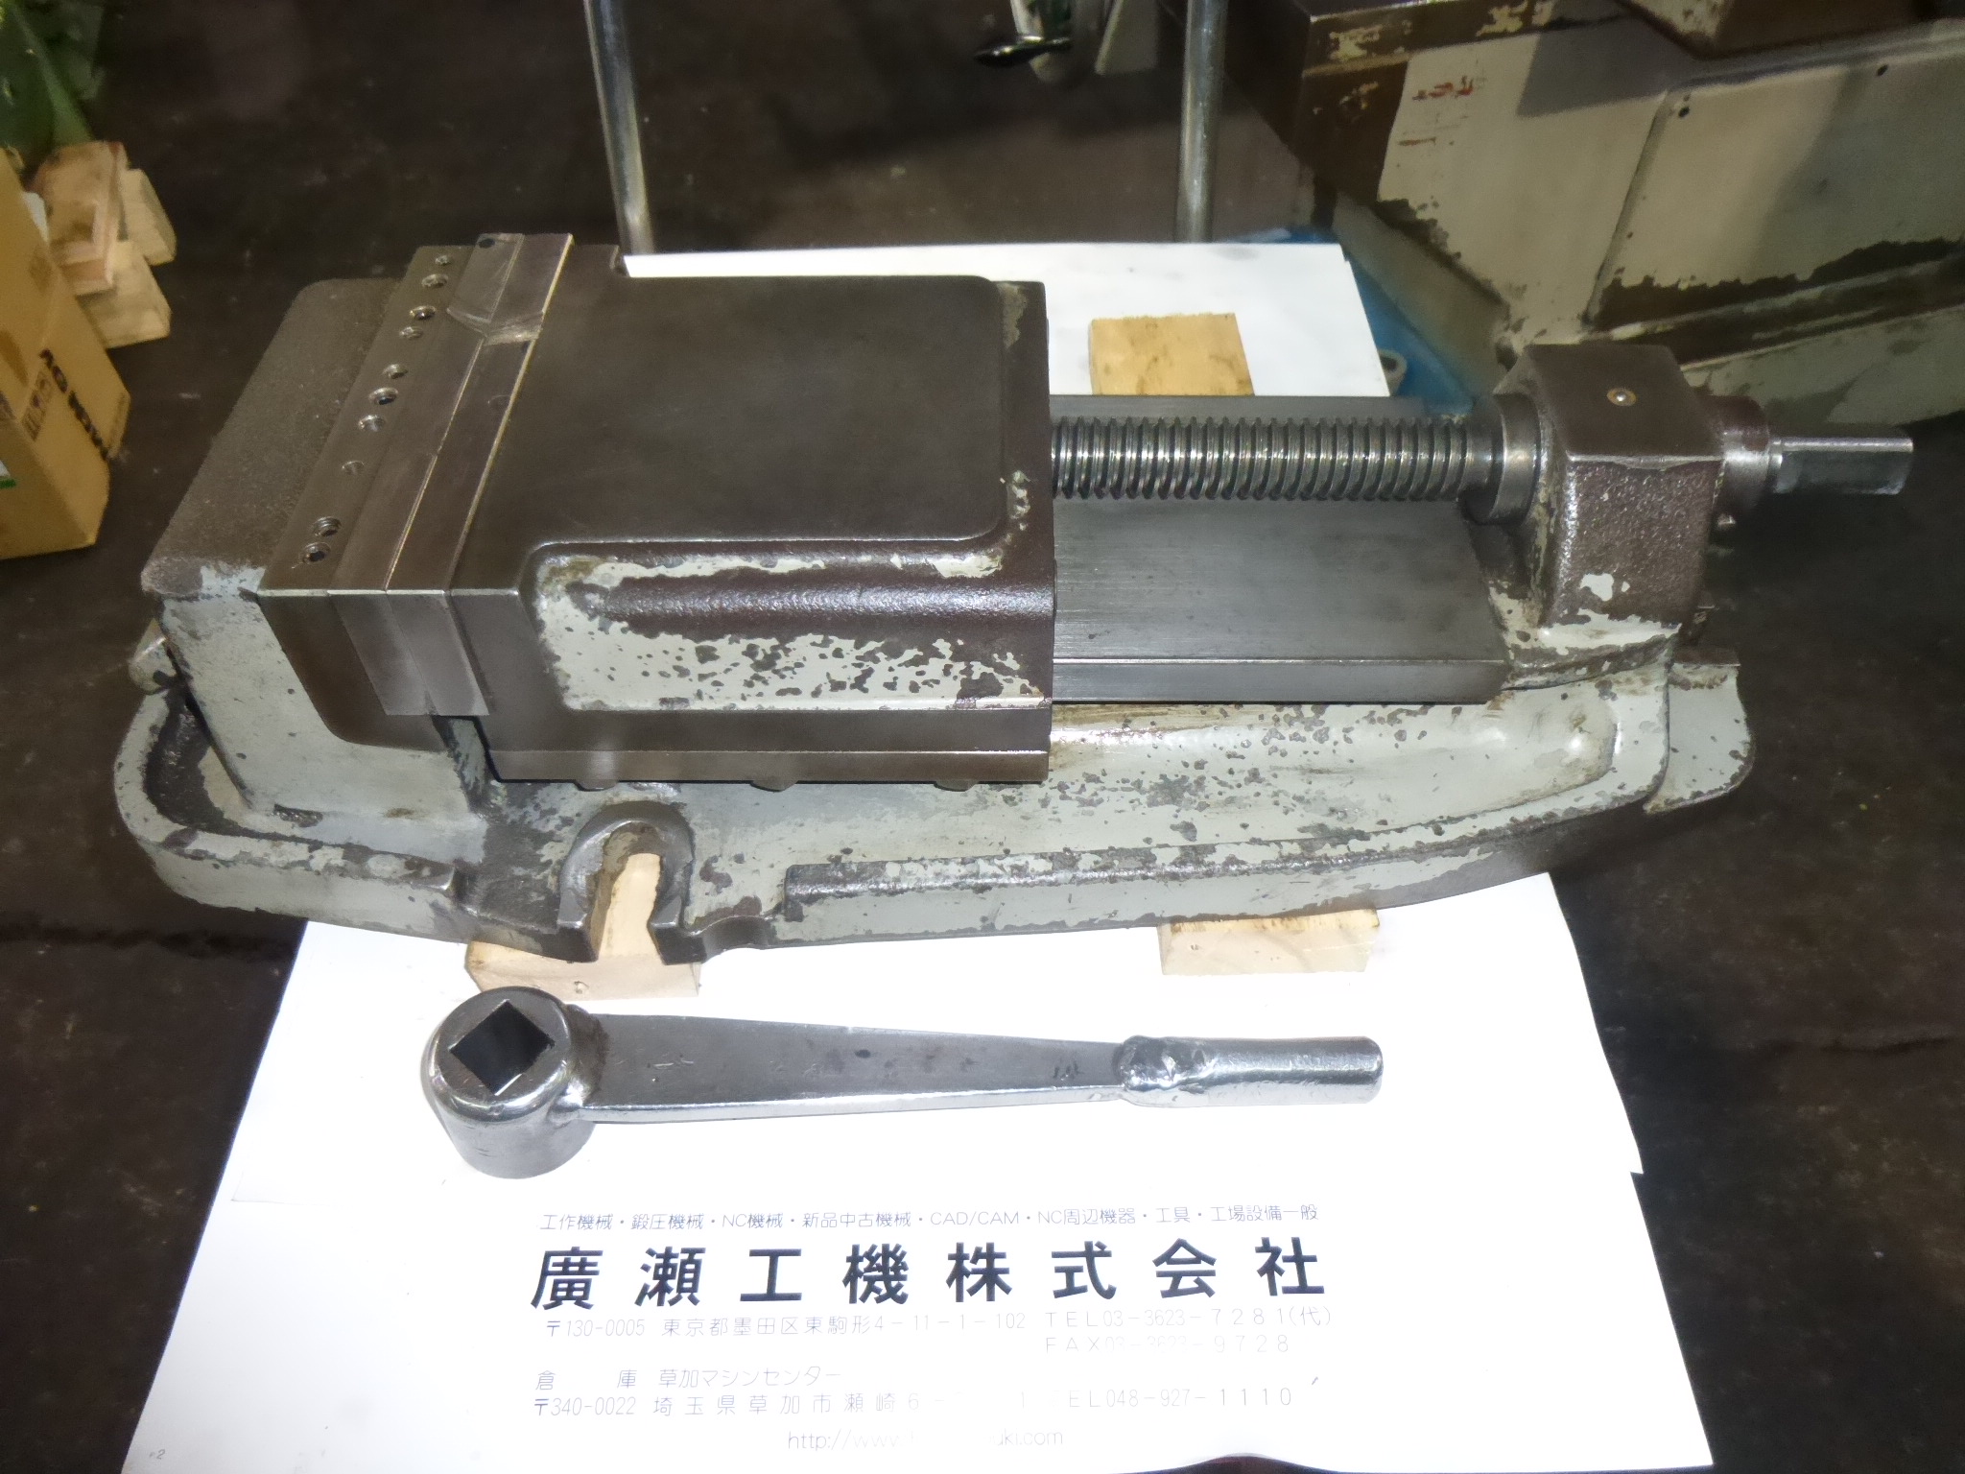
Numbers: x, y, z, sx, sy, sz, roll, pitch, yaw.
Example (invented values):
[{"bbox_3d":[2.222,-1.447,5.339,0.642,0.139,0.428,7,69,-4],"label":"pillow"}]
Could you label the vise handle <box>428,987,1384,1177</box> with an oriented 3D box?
[{"bbox_3d":[-0.019,0.102,0.423,0.283,0.039,0.045,0,51,-3],"label":"vise handle"}]

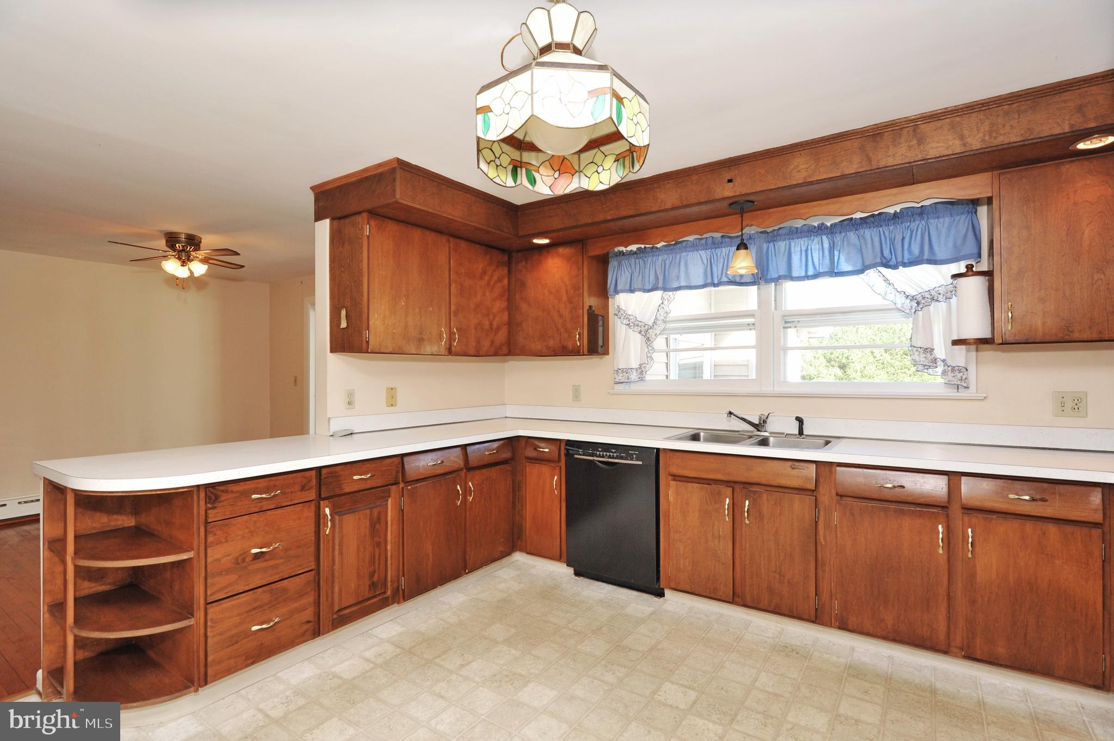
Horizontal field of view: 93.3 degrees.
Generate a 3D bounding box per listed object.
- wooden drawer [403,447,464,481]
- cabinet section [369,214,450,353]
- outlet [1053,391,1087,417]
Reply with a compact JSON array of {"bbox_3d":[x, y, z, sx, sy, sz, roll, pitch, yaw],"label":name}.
[{"bbox_3d":[-0.838,0.518,3.026,0.400,0.133,0.461,0,-1,33],"label":"wooden drawer"},{"bbox_3d":[-0.991,-0.487,3.236,0.310,0.766,0.598,-1,-1,35],"label":"cabinet section"},{"bbox_3d":[2.473,0.165,2.531,0.119,0.123,0.010,0,-1,33],"label":"outlet"}]

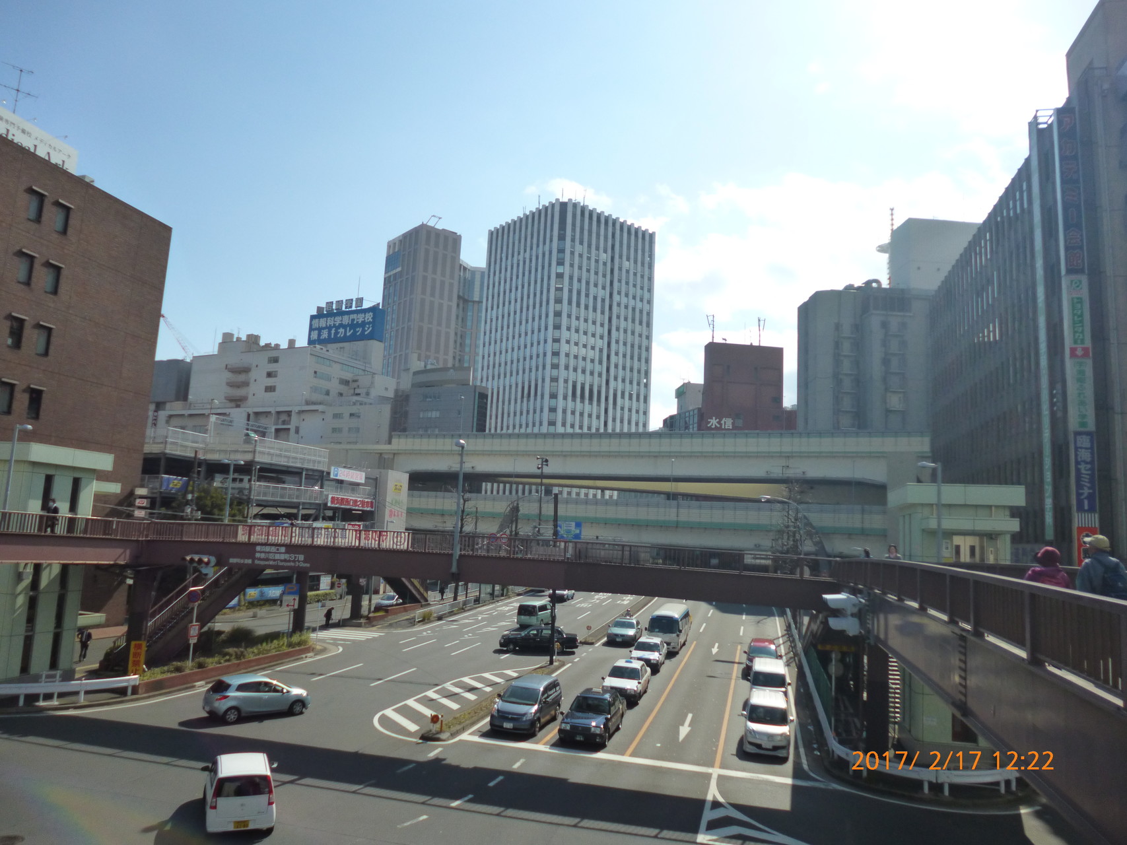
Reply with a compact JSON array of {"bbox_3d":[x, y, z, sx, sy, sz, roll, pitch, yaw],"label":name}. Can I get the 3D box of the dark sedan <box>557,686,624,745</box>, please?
[{"bbox_3d":[1.211,11.353,30.373,1.695,1.520,4.680,1,-8,14],"label":"dark sedan"}]

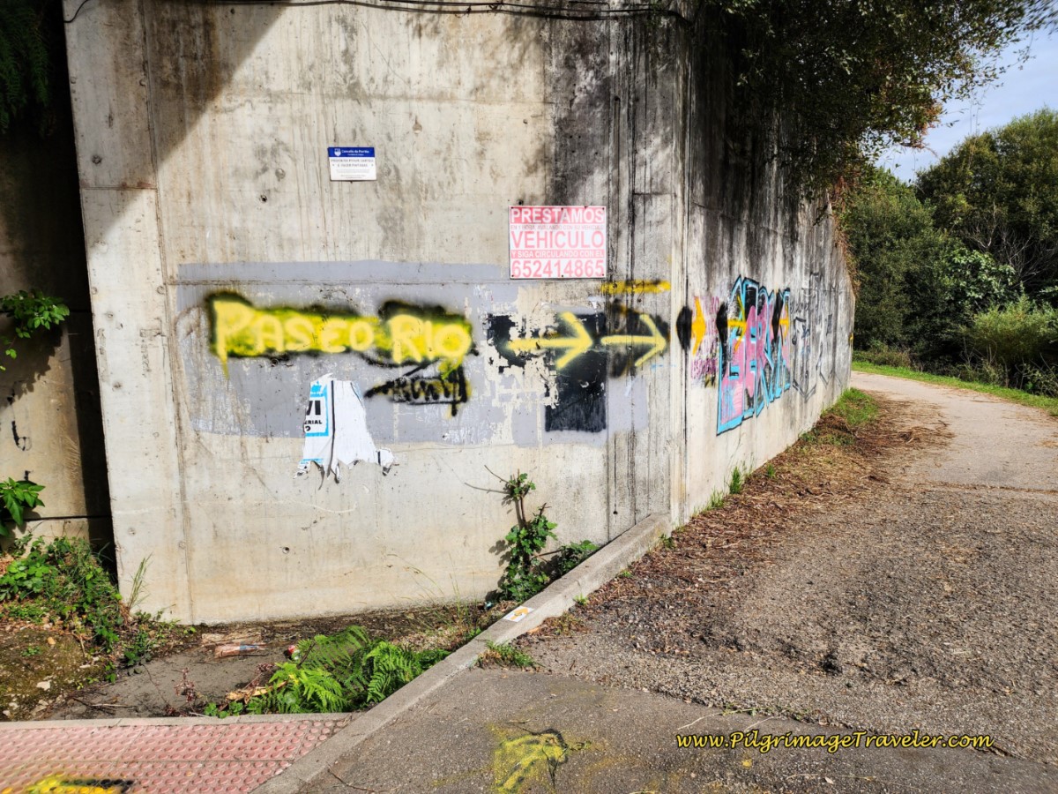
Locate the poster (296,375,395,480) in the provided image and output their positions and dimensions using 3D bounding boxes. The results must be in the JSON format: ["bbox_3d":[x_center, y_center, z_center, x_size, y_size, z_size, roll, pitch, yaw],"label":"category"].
[{"bbox_3d":[-1.285,0.221,4.892,0.658,0.753,0.020,-2,8,-10],"label":"poster"}]

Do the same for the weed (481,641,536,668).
[{"bbox_3d":[-0.108,1.258,3.455,0.260,0.090,0.150,-2,8,-10],"label":"weed"}]

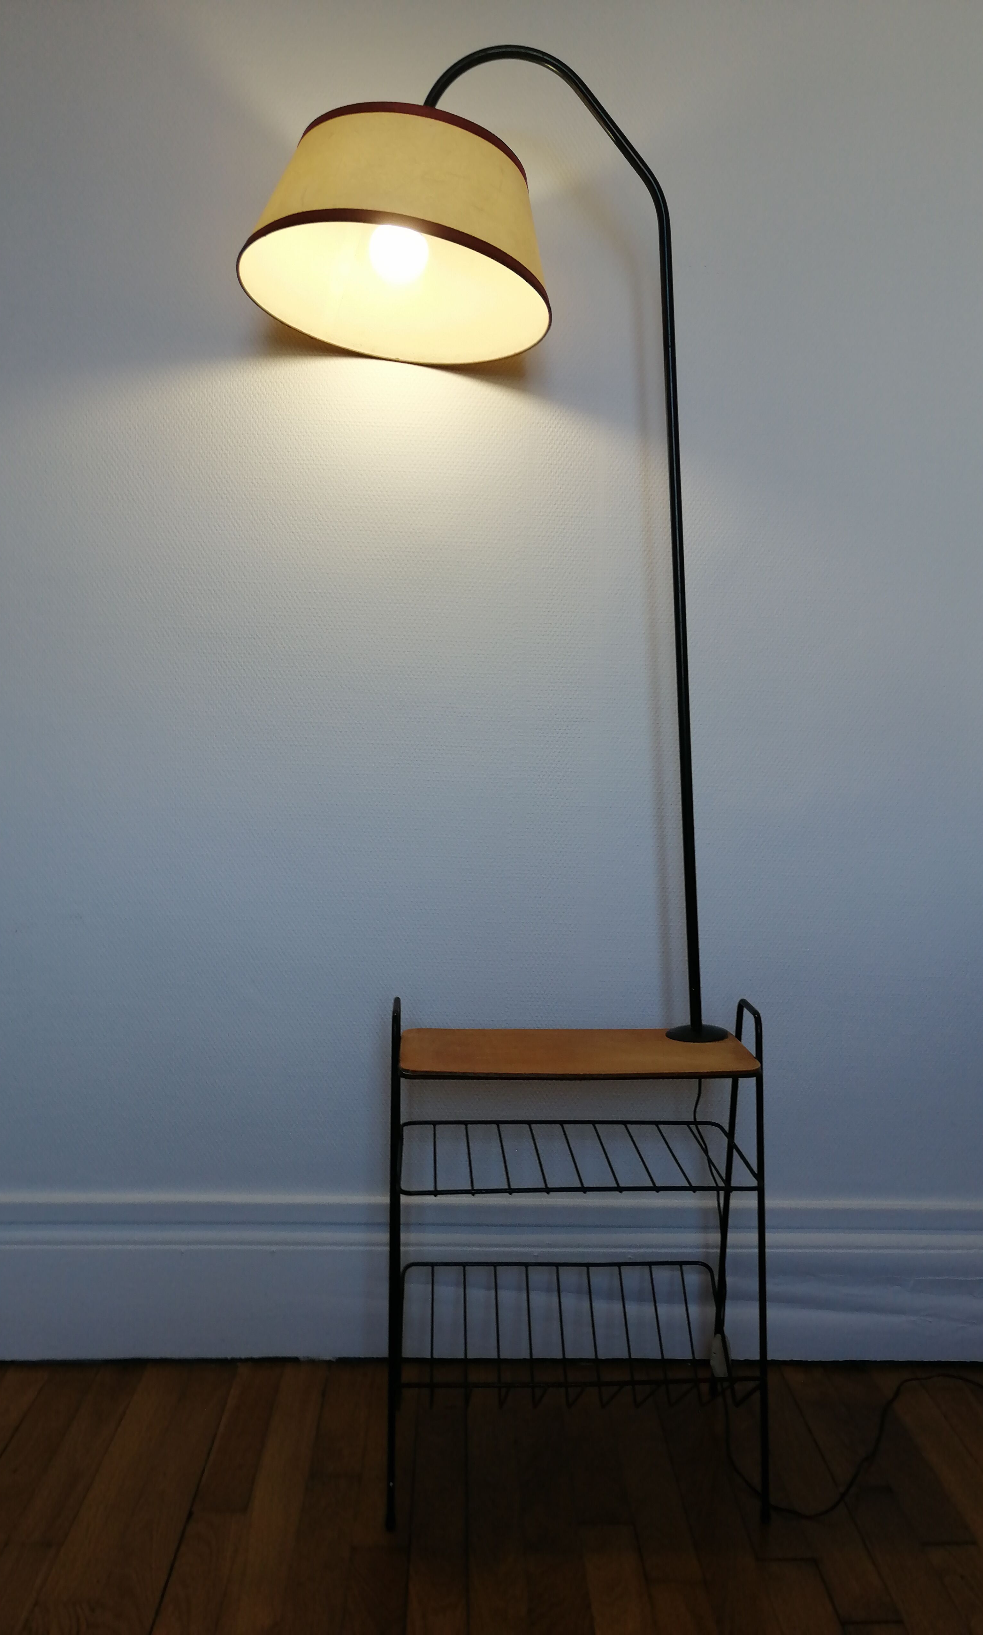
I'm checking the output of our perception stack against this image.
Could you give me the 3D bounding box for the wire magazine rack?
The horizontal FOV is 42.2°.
[{"bbox_3d":[0.101,0.528,1.635,0.455,0.597,0.317,0,5,-3],"label":"wire magazine rack"}]

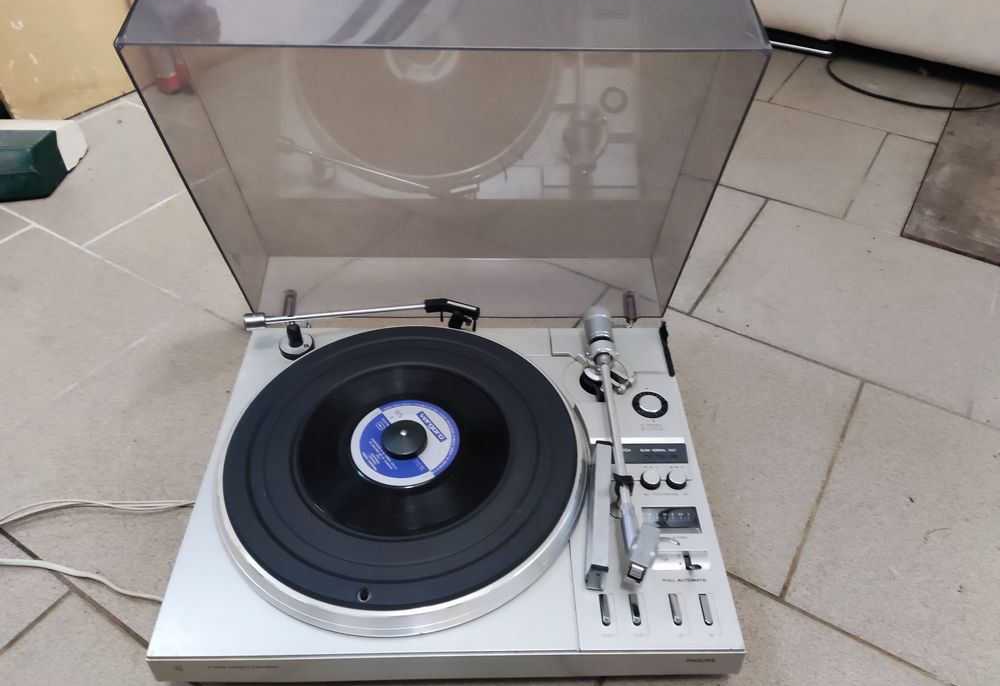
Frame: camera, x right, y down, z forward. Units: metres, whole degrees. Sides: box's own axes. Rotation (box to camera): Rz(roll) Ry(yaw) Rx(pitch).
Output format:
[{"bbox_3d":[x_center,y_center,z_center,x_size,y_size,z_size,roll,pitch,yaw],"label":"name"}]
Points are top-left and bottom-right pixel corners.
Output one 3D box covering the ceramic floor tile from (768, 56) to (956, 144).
[{"bbox_3d":[0.675,-0.447,1.298,0.299,0.010,0.297,24,48,22],"label":"ceramic floor tile"}]

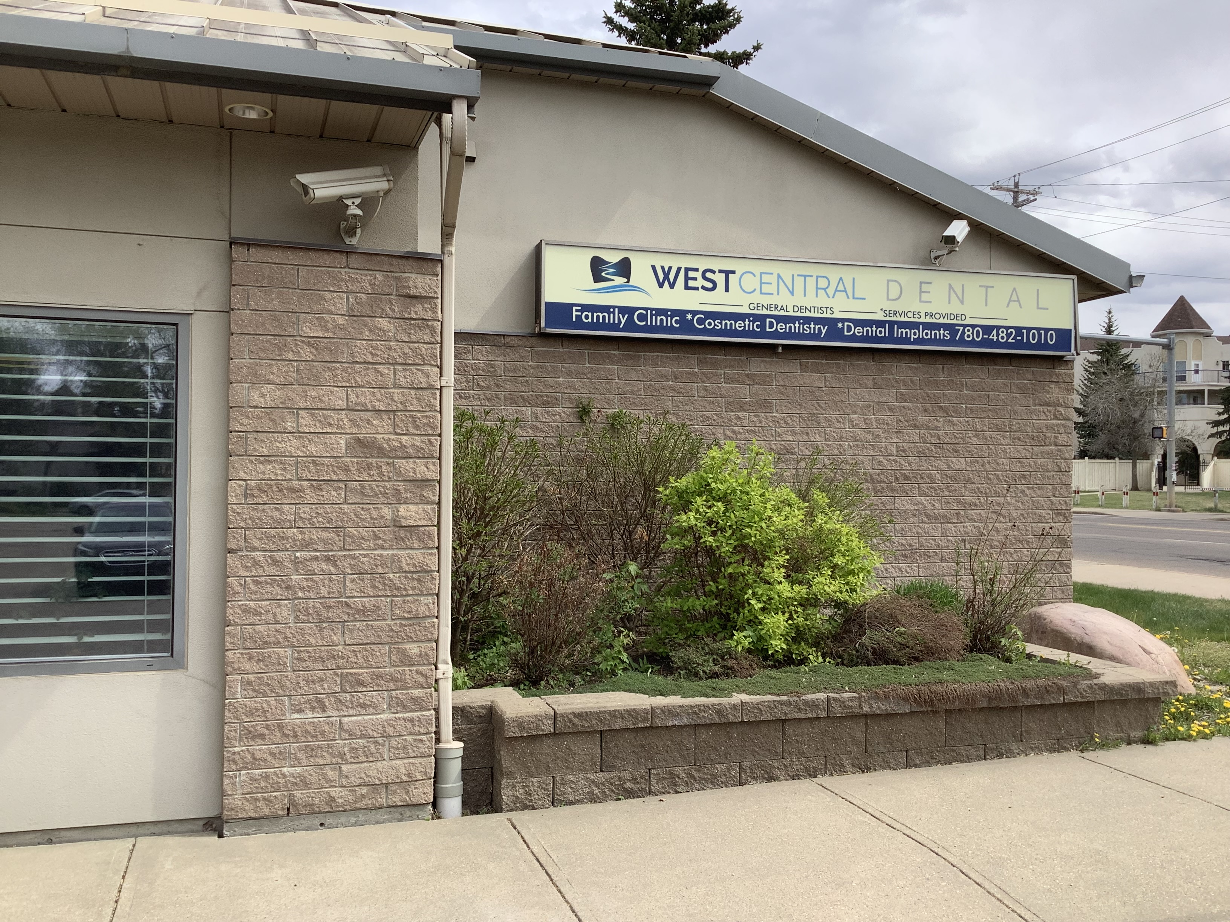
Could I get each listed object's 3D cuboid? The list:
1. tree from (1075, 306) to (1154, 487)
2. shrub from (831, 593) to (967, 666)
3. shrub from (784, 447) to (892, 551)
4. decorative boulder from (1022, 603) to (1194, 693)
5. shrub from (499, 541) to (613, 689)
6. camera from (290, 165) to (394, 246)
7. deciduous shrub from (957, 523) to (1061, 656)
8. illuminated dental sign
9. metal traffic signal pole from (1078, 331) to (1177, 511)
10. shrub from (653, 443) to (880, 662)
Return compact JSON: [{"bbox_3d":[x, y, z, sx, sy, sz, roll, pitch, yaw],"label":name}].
[{"bbox_3d":[29.738,-3.771,66.000,4.491,10.824,4.491,1,0,-17],"label":"tree"},{"bbox_3d":[1.648,0.940,6.373,0.845,0.352,0.650,1,0,-17],"label":"shrub"},{"bbox_3d":[1.408,0.520,7.326,0.967,1.201,0.900,1,0,-17],"label":"shrub"},{"bbox_3d":[3.282,1.229,7.444,0.920,0.500,1.180,1,0,-17],"label":"decorative boulder"},{"bbox_3d":[-0.297,0.764,5.572,0.558,0.697,0.580,1,0,0],"label":"shrub"},{"bbox_3d":[-1.141,-1.065,4.580,0.385,0.310,0.200,1,0,-37],"label":"camera"},{"bbox_3d":[2.333,0.750,6.509,0.691,0.768,0.620,1,0,-17],"label":"deciduous shrub"},{"bbox_3d":[1.511,-1.125,7.969,4.230,0.615,0.230,1,0,-17],"label":"illuminated dental sign"},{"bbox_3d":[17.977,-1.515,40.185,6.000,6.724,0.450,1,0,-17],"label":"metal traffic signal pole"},{"bbox_3d":[0.933,0.510,6.606,1.371,1.243,1.250,1,0,0],"label":"shrub"}]

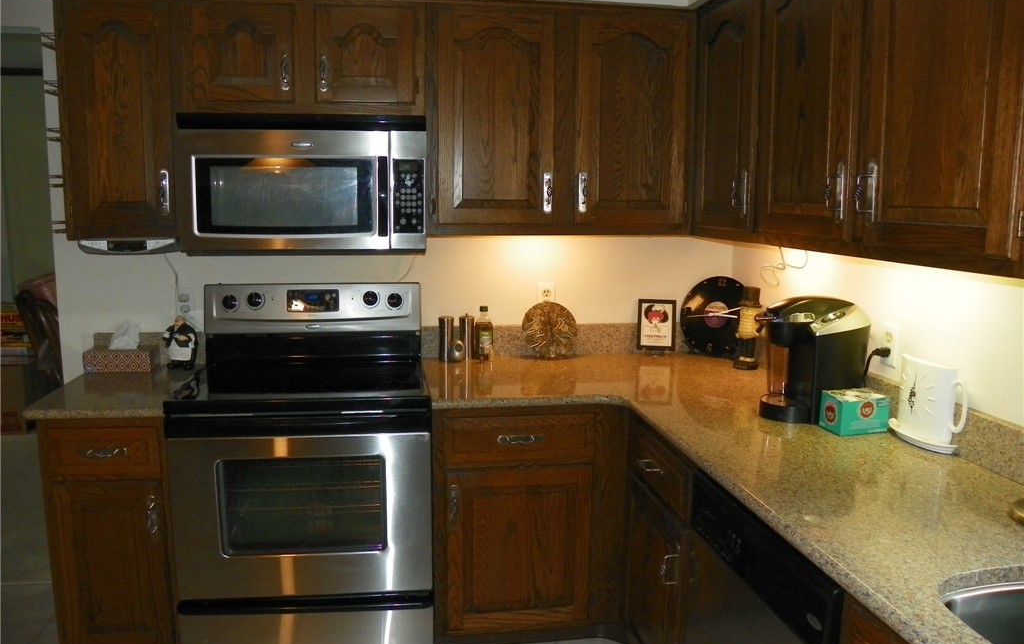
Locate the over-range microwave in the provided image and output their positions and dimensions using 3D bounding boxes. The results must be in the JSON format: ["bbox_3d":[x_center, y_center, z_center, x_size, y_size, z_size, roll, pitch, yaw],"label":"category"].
[{"bbox_3d":[-0.669,-0.448,2.541,0.755,0.422,0.385,-1,9,-8],"label":"over-range microwave"}]

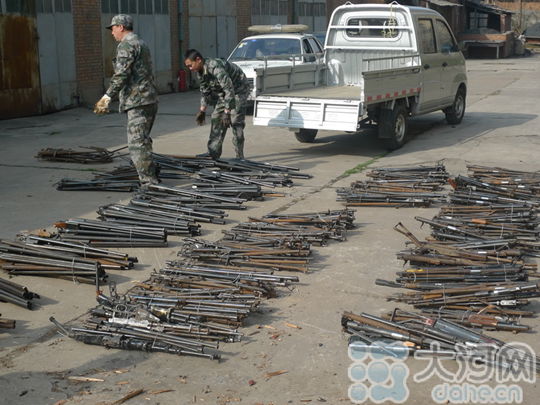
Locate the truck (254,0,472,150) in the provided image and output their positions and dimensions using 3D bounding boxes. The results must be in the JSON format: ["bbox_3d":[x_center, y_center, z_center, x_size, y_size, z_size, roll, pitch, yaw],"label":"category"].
[{"bbox_3d":[1.506,-1.889,12.837,1.520,1.910,4.780,6,13,27],"label":"truck"}]

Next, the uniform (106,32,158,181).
[{"bbox_3d":[-1.403,-0.999,9.187,0.500,1.560,0.500,1,12,7],"label":"uniform"}]

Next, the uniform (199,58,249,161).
[{"bbox_3d":[-0.564,-1.186,11.068,0.600,1.200,0.500,-6,13,-27],"label":"uniform"}]

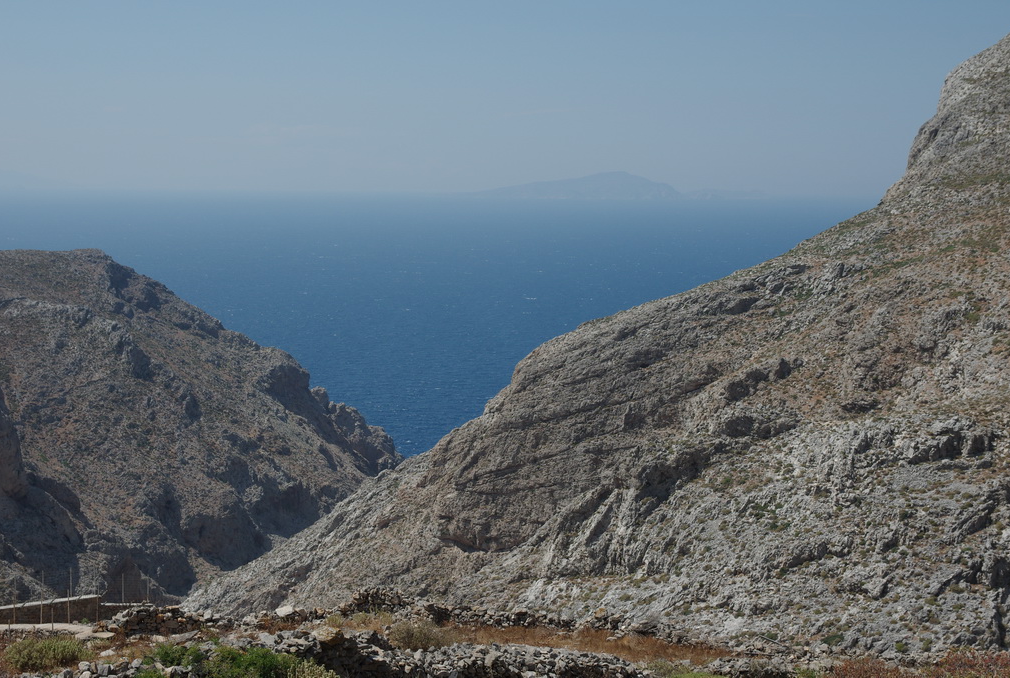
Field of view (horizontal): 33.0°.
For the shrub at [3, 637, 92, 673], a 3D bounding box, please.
[{"bbox_3d":[-10.208,7.040,38.000,1.950,0.720,1.450,0,5,0],"label":"shrub"}]

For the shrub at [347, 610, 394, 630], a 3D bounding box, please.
[{"bbox_3d":[-3.633,7.604,46.000,1.220,0.480,0.950,0,5,0],"label":"shrub"}]

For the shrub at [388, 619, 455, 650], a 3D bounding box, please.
[{"bbox_3d":[-2.035,7.201,41.500,1.650,0.700,1.350,0,5,0],"label":"shrub"}]

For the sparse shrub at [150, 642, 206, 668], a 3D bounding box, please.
[{"bbox_3d":[-7.212,6.969,37.500,1.220,0.520,1.000,0,5,0],"label":"sparse shrub"}]

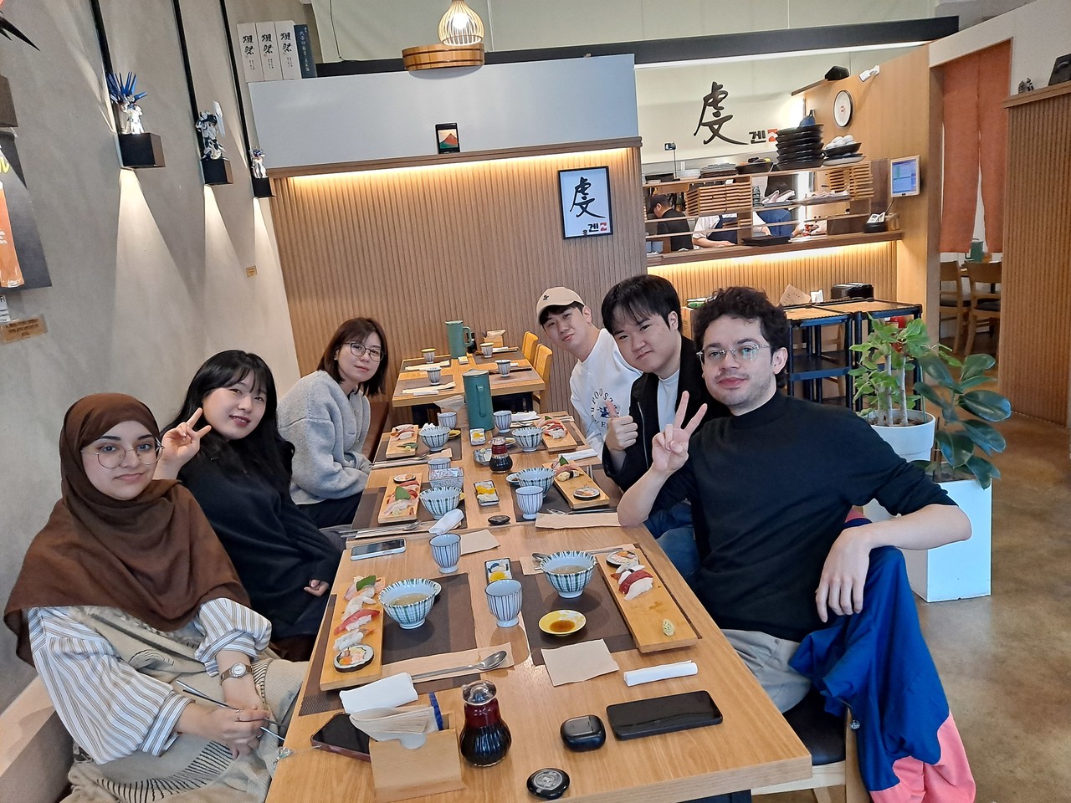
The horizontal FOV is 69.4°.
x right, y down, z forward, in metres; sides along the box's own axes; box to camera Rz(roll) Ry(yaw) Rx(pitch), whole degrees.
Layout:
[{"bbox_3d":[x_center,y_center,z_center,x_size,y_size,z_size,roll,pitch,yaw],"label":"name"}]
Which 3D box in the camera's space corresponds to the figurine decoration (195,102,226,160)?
[{"bbox_3d":[-1.496,-1.242,3.560,0.110,0.230,0.085,-15,16,-35],"label":"figurine decoration"}]

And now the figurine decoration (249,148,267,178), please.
[{"bbox_3d":[-1.587,-1.364,4.431,0.090,0.148,0.075,-15,15,-35],"label":"figurine decoration"}]

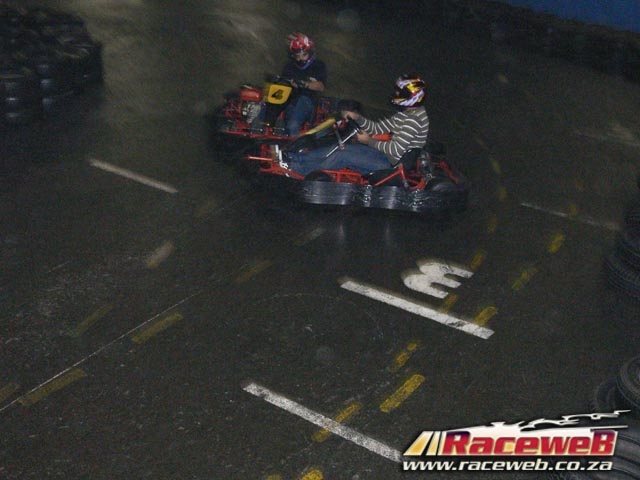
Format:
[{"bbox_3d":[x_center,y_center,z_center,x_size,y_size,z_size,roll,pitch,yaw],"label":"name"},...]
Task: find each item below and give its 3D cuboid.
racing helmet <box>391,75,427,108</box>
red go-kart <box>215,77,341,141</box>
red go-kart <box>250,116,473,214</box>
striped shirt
[{"bbox_3d":[0.773,-1.305,7.264,0.320,0.260,0.250,0,24,2],"label":"racing helmet"},{"bbox_3d":[-0.293,-1.478,9.024,1.240,0.600,1.860,10,26,22],"label":"red go-kart"},{"bbox_3d":[0.340,-0.775,7.455,1.950,0.600,1.250,4,25,11],"label":"red go-kart"},{"bbox_3d":[0.652,-0.918,7.377,0.570,0.460,0.460,4,25,11],"label":"striped shirt"}]

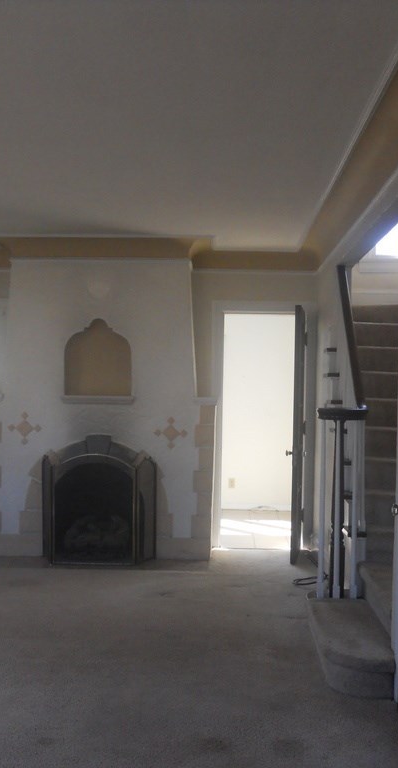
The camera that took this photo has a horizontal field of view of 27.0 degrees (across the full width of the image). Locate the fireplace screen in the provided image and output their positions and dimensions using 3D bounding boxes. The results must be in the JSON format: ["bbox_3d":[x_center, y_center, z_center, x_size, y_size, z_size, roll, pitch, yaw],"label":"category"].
[{"bbox_3d":[-0.798,0.915,6.616,0.900,0.980,0.400,1,0,2],"label":"fireplace screen"}]

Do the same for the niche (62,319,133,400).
[{"bbox_3d":[-0.805,-0.195,6.731,0.570,0.660,0.170,1,0,2],"label":"niche"}]

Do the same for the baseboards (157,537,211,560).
[{"bbox_3d":[-0.129,1.325,6.662,0.445,0.180,0.035,1,0,2],"label":"baseboards"}]

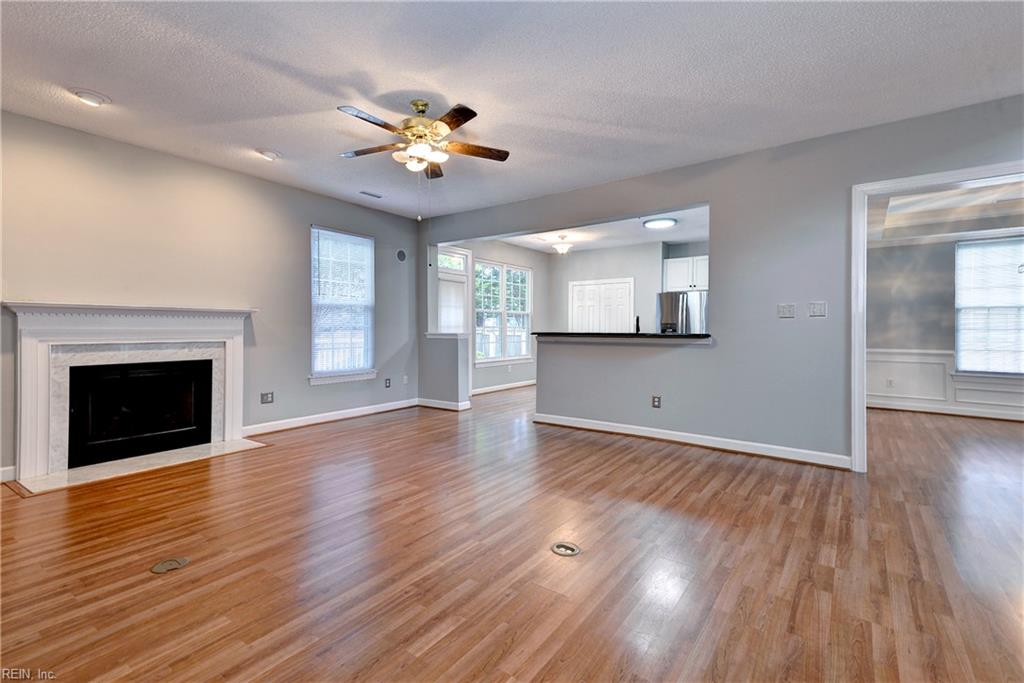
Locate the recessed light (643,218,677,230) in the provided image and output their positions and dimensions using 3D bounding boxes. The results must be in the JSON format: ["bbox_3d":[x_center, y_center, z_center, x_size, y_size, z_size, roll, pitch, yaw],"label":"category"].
[{"bbox_3d":[2.197,-1.756,6.796,0.490,0.045,0.490,1,2,37],"label":"recessed light"}]

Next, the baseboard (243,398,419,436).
[{"bbox_3d":[-2.098,0.940,5.754,0.020,0.100,2.420,1,2,37],"label":"baseboard"}]

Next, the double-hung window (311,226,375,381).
[{"bbox_3d":[-2.119,-0.443,5.744,0.100,1.845,0.885,1,2,37],"label":"double-hung window"}]

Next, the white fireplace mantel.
[{"bbox_3d":[-3.212,0.366,4.063,0.190,1.330,1.760,1,2,37],"label":"white fireplace mantel"}]

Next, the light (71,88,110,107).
[{"bbox_3d":[-2.885,-1.672,3.122,0.220,0.030,0.220,1,2,37],"label":"light"}]

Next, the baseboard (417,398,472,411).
[{"bbox_3d":[-0.995,0.913,6.628,0.770,0.110,0.260,1,2,37],"label":"baseboard"}]

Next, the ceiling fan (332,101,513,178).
[{"bbox_3d":[-0.649,-1.460,3.211,1.300,0.460,1.300,1,2,37],"label":"ceiling fan"}]

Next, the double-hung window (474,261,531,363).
[{"bbox_3d":[-0.138,-0.529,8.429,0.100,1.785,1.670,1,2,37],"label":"double-hung window"}]

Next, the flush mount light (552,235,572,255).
[{"bbox_3d":[0.868,-1.653,7.811,0.350,0.300,0.350,0,1,0],"label":"flush mount light"}]

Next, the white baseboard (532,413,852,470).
[{"bbox_3d":[1.508,0.965,4.615,3.070,0.100,0.020,1,2,37],"label":"white baseboard"}]

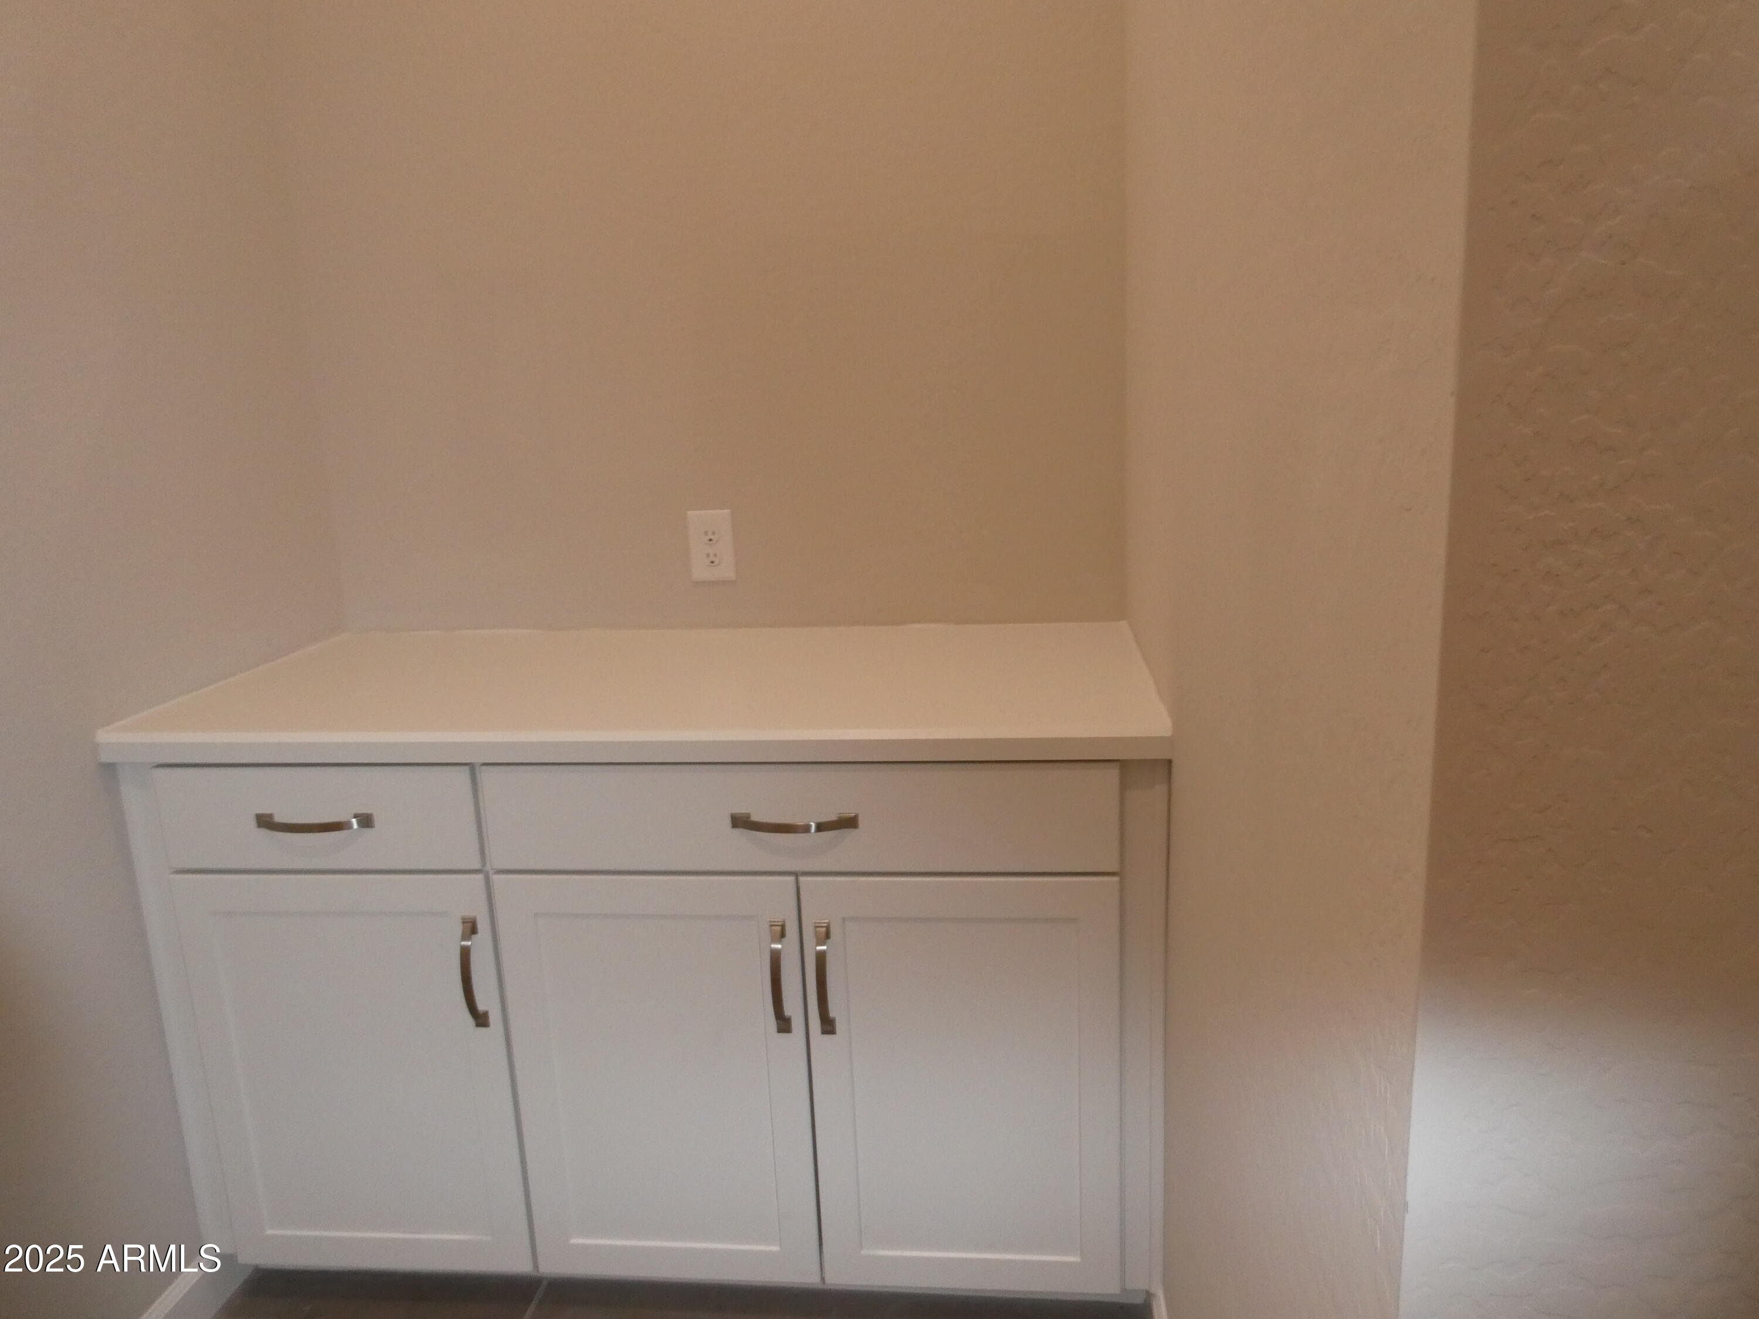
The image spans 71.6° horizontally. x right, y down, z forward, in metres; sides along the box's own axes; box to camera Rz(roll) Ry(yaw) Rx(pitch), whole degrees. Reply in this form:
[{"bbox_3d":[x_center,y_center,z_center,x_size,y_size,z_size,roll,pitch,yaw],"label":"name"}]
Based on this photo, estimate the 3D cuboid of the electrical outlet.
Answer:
[{"bbox_3d":[-0.292,-0.196,2.118,0.077,0.122,0.010,-1,13,6],"label":"electrical outlet"}]

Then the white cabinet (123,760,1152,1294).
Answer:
[{"bbox_3d":[-0.295,0.460,1.954,1.388,0.823,0.618,-1,13,6],"label":"white cabinet"}]

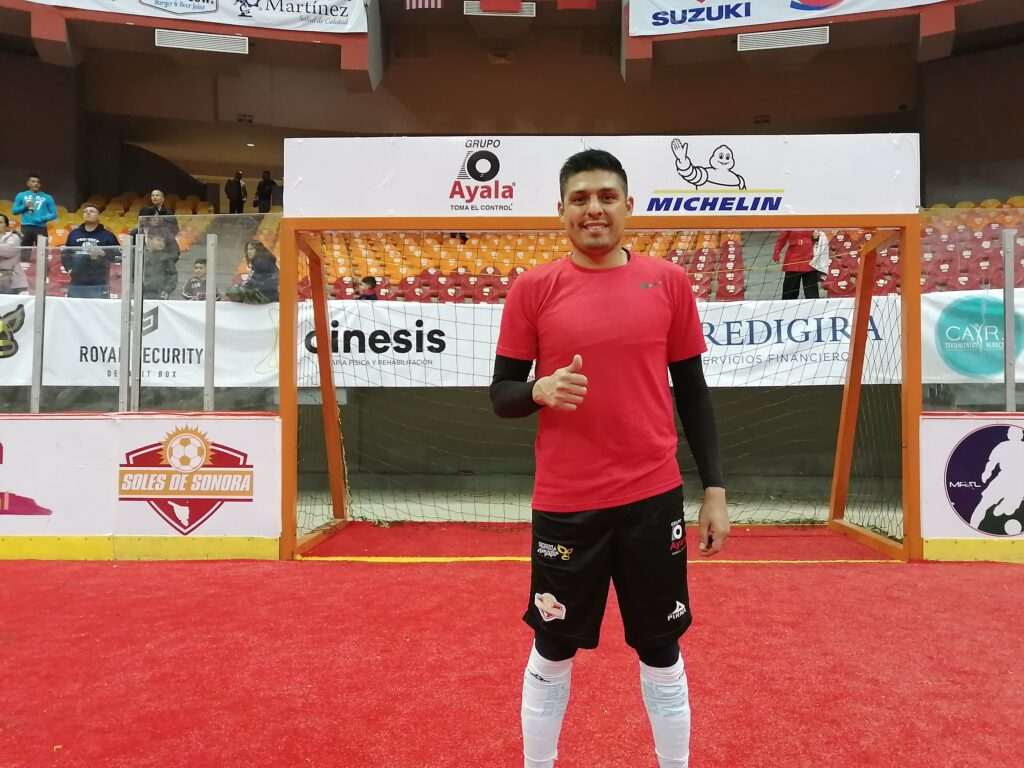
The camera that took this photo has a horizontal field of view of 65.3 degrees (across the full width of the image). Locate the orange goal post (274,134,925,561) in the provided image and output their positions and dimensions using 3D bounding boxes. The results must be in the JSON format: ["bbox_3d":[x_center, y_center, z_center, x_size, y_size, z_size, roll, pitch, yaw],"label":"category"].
[{"bbox_3d":[0.625,-0.245,6.280,4.520,2.970,1.350,0,0,1],"label":"orange goal post"}]

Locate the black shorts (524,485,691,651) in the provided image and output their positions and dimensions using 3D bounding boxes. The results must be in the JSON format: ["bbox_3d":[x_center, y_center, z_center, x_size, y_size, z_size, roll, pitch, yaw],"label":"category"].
[{"bbox_3d":[0.235,0.439,2.010,0.410,0.440,0.270,0,0,0],"label":"black shorts"}]

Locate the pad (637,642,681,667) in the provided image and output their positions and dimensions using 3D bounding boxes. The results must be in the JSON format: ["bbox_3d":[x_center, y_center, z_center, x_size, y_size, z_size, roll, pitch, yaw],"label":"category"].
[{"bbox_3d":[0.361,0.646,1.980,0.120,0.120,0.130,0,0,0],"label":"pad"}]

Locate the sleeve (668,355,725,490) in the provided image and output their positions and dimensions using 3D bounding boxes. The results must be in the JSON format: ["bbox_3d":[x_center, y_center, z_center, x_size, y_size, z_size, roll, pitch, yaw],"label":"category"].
[{"bbox_3d":[0.460,0.084,2.000,0.120,0.350,0.130,-9,-2,0],"label":"sleeve"}]

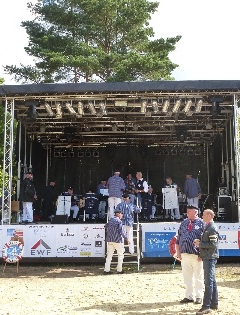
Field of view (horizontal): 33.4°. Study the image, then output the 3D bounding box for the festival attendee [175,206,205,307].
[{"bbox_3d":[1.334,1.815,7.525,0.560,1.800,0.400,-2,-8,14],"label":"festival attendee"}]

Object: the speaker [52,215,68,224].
[{"bbox_3d":[-1.921,2.039,13.123,0.532,0.300,0.420,-1,-8,2],"label":"speaker"}]

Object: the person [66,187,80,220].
[{"bbox_3d":[-1.901,1.893,16.193,0.600,1.358,0.800,7,-11,-45],"label":"person"}]

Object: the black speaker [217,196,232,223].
[{"bbox_3d":[3.342,1.691,13.030,0.522,0.817,0.600,-1,-8,2],"label":"black speaker"}]

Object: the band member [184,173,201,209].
[{"bbox_3d":[2.793,1.585,15.424,0.560,1.770,0.380,2,-8,-14],"label":"band member"}]

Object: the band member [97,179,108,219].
[{"bbox_3d":[-0.739,1.881,17.405,0.520,1.750,0.420,0,-8,-6],"label":"band member"}]

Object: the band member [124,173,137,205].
[{"bbox_3d":[0.410,1.548,14.926,0.550,1.740,0.500,0,-8,-6],"label":"band member"}]

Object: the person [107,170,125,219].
[{"bbox_3d":[-0.193,1.403,14.038,0.580,1.800,0.360,-1,-8,6],"label":"person"}]

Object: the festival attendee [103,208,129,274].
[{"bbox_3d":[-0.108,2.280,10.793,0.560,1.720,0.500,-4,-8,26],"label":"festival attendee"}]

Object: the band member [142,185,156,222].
[{"bbox_3d":[1.261,1.897,16.291,0.550,1.400,0.700,-3,-8,17],"label":"band member"}]

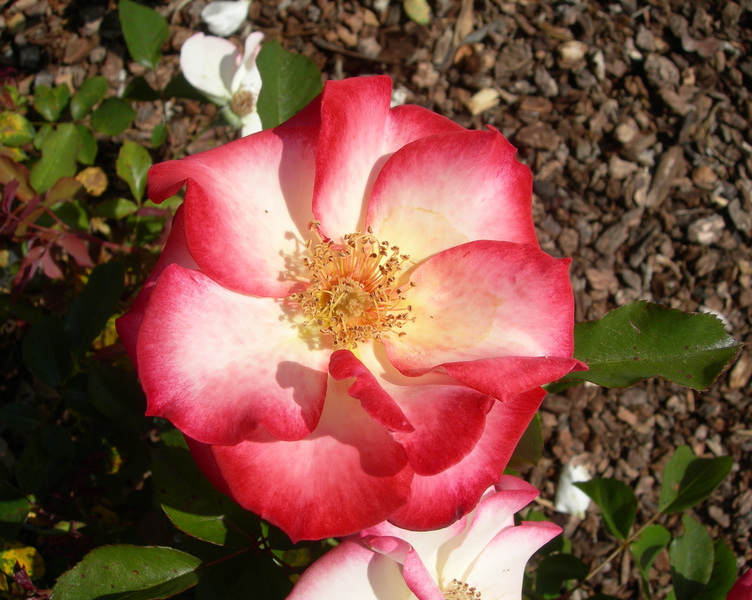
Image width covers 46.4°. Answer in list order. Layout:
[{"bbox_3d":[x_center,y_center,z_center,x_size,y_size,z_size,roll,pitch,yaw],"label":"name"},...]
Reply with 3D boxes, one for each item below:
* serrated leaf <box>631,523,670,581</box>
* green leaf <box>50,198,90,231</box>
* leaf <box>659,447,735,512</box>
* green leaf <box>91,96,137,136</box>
[{"bbox_3d":[0.146,0.135,0.471,0.020,0.007,0.026,-17,72,0],"label":"serrated leaf"},{"bbox_3d":[-0.223,-0.062,0.640,0.032,0.007,0.025,42,75,14],"label":"green leaf"},{"bbox_3d":[0.167,0.095,0.462,0.052,0.009,0.028,-37,80,-15],"label":"leaf"},{"bbox_3d":[-0.176,-0.123,0.591,0.030,0.005,0.026,-13,70,-5],"label":"green leaf"}]

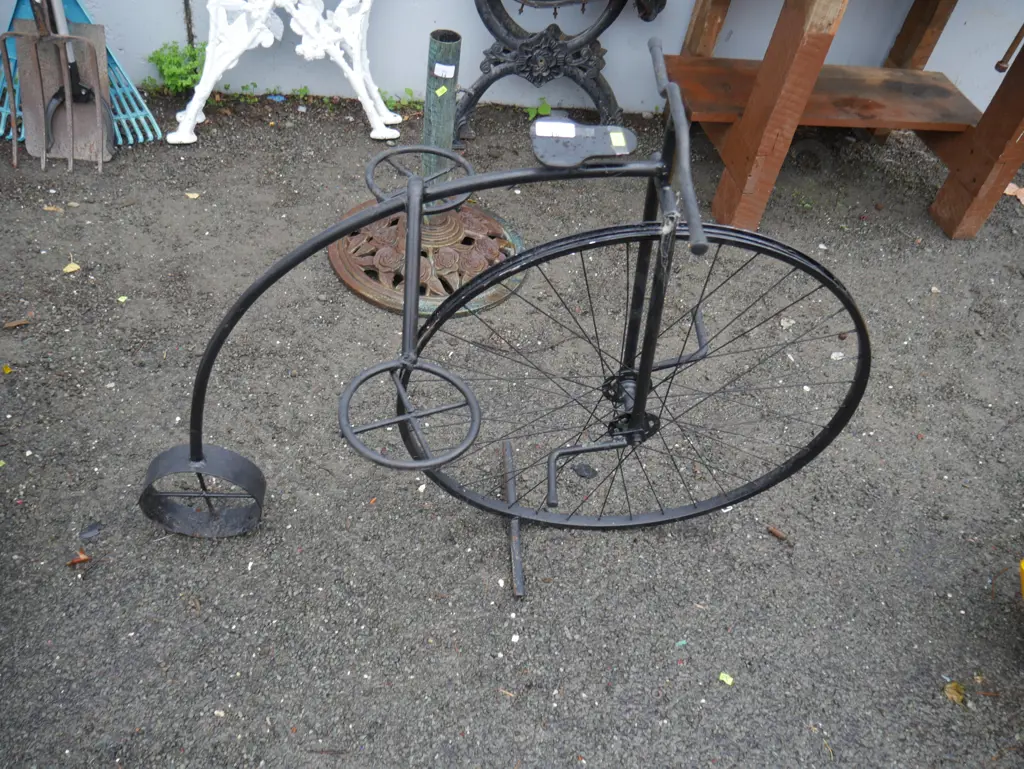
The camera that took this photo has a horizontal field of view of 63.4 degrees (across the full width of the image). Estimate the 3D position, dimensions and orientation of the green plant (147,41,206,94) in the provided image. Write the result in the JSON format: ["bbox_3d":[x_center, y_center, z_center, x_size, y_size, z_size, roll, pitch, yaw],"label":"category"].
[{"bbox_3d":[-0.852,-0.808,2.119,0.155,0.118,0.085,0,49,-7],"label":"green plant"}]

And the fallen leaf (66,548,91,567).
[{"bbox_3d":[-0.668,0.269,1.279,0.037,0.011,0.024,-17,53,-20],"label":"fallen leaf"}]

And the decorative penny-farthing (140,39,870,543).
[{"bbox_3d":[-0.031,-0.025,1.080,1.045,0.805,0.520,1,50,-4],"label":"decorative penny-farthing"}]

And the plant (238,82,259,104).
[{"bbox_3d":[-0.679,-0.751,2.137,0.052,0.045,0.035,0,49,-7],"label":"plant"}]

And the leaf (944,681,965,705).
[{"bbox_3d":[0.677,0.471,1.267,0.023,0.009,0.035,-9,51,-14],"label":"leaf"}]

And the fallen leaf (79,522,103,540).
[{"bbox_3d":[-0.666,0.234,1.311,0.037,0.009,0.020,-26,57,-26],"label":"fallen leaf"}]

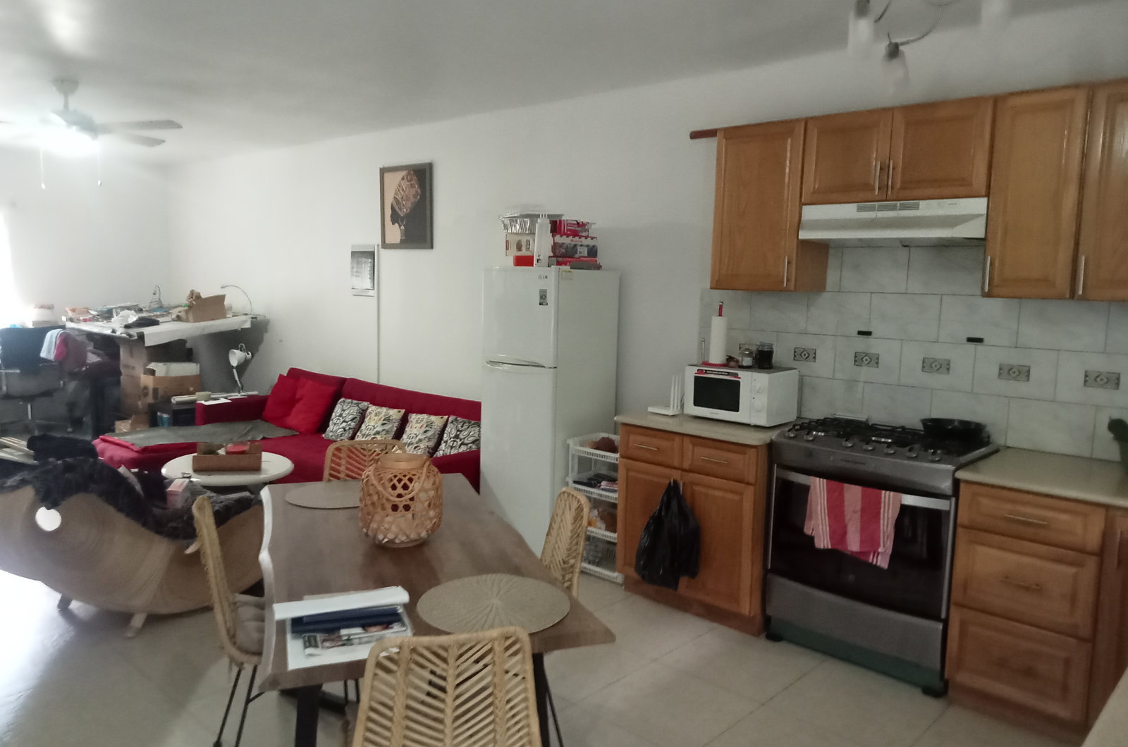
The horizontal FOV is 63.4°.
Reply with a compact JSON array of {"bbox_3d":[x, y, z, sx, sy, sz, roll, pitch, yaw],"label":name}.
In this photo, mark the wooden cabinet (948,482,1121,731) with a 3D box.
[{"bbox_3d":[1.806,0.805,3.368,0.600,0.820,0.490,-5,9,-45],"label":"wooden cabinet"}]

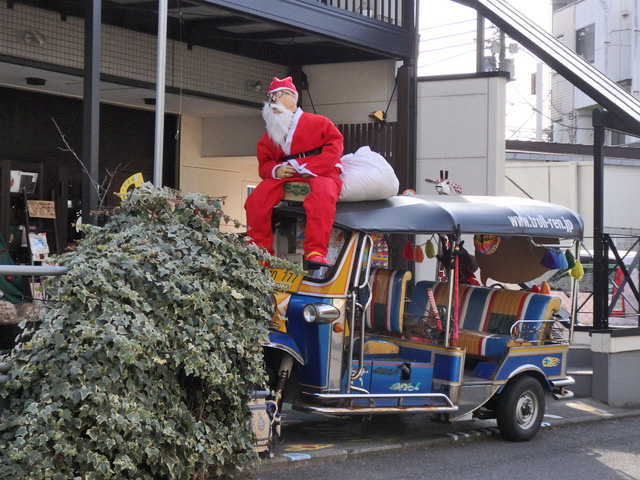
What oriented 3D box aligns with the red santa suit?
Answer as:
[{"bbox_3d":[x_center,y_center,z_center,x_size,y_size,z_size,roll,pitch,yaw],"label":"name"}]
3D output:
[{"bbox_3d":[-0.183,-0.397,9.310,0.620,1.050,0.600,0,-1,38],"label":"red santa suit"}]

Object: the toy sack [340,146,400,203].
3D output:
[{"bbox_3d":[0.330,-0.476,9.800,0.460,0.420,0.480,0,-2,44],"label":"toy sack"}]

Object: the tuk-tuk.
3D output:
[{"bbox_3d":[0.501,0.554,9.948,1.440,1.840,3.000,5,2,44],"label":"tuk-tuk"}]

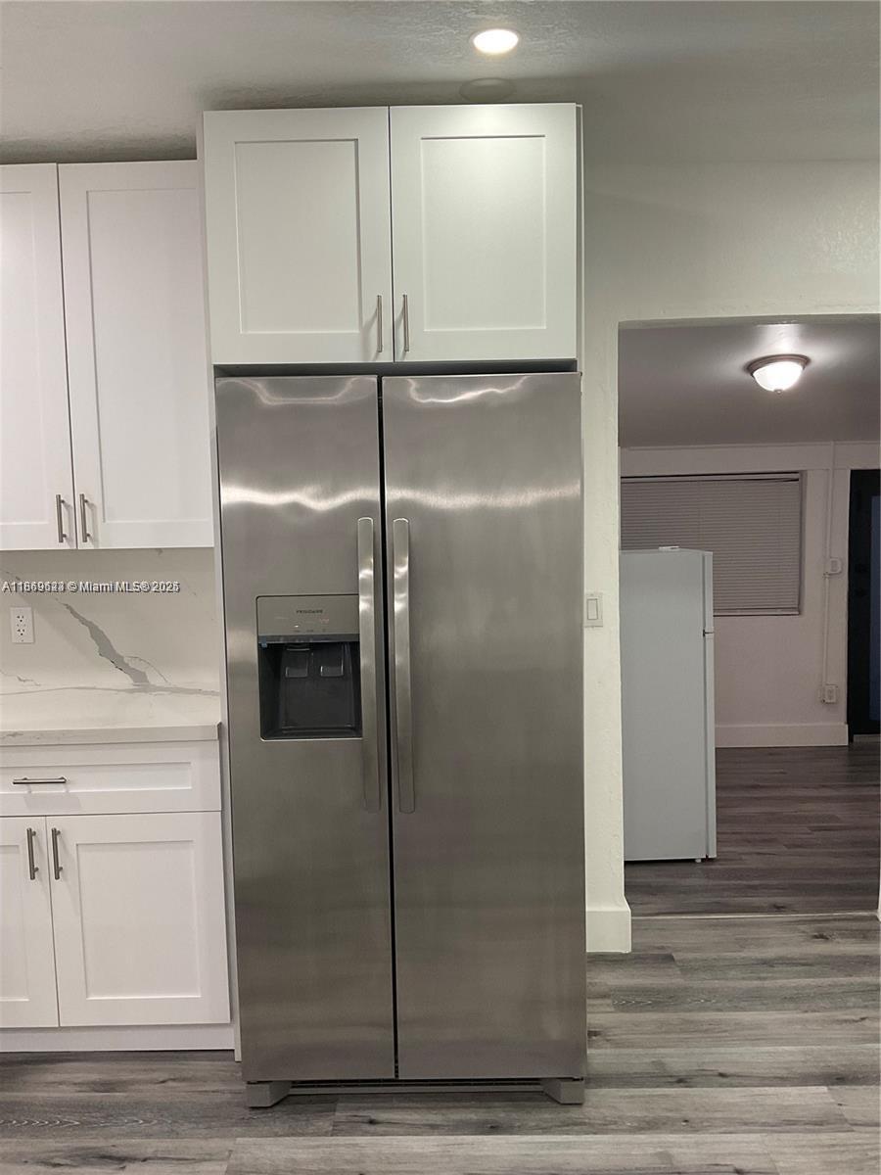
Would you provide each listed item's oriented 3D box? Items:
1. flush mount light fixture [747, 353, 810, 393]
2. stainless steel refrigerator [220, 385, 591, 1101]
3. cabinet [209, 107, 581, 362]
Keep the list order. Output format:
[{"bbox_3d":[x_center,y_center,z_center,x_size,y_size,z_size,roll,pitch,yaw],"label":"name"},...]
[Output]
[{"bbox_3d":[1.676,-1.036,4.878,0.308,0.138,0.308,-1,-7,0],"label":"flush mount light fixture"},{"bbox_3d":[-0.077,0.357,2.688,0.836,1.762,0.840,-1,5,0],"label":"stainless steel refrigerator"},{"bbox_3d":[-0.117,-0.884,2.692,0.907,0.610,0.630,-1,5,0],"label":"cabinet"}]

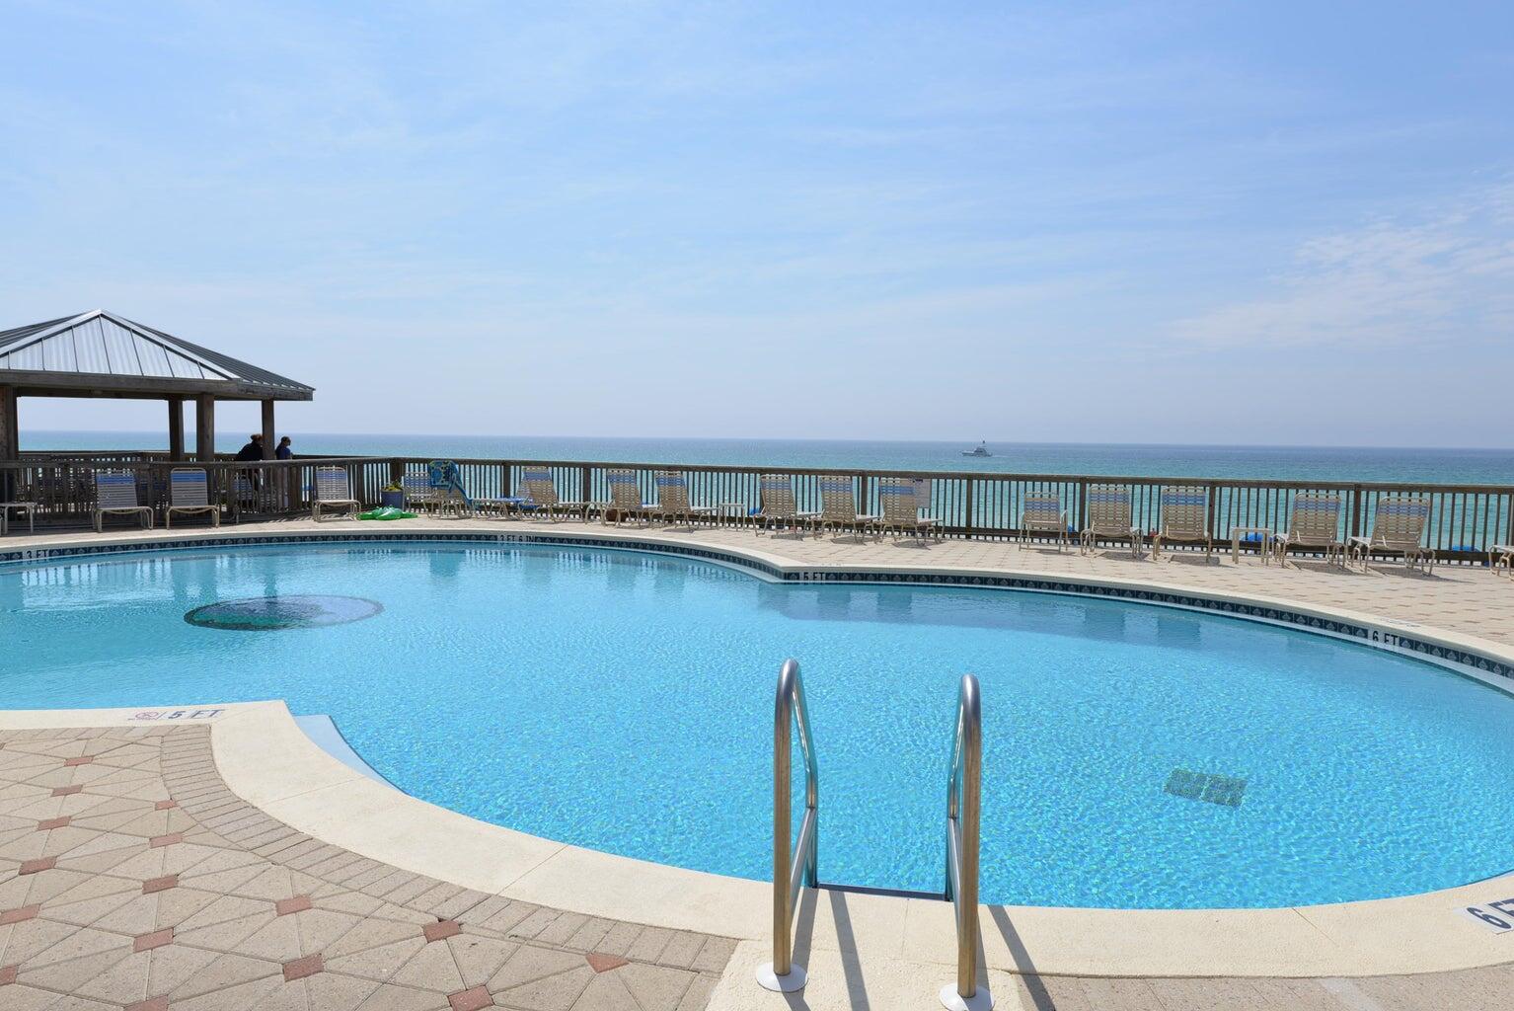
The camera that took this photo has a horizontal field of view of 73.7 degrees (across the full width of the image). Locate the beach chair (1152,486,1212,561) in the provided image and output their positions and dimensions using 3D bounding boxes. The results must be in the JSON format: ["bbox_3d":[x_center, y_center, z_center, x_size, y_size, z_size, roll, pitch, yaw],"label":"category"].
[{"bbox_3d":[5.657,0.219,13.460,0.690,0.950,1.280,2,4,21],"label":"beach chair"}]

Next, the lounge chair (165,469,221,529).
[{"bbox_3d":[-9.011,-0.130,16.079,0.680,0.910,1.380,-2,4,-31],"label":"lounge chair"}]

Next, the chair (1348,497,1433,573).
[{"bbox_3d":[7.741,0.339,12.346,0.680,0.910,1.360,2,4,20],"label":"chair"}]

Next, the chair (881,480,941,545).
[{"bbox_3d":[2.305,0.056,15.208,0.690,0.965,1.260,3,4,28],"label":"chair"}]

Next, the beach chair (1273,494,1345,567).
[{"bbox_3d":[6.978,0.297,12.735,0.690,0.920,1.340,2,4,21],"label":"beach chair"}]

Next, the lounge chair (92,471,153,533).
[{"bbox_3d":[-10.046,-0.086,15.927,0.690,0.860,1.460,-2,5,-38],"label":"lounge chair"}]

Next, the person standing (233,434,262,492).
[{"bbox_3d":[-11.748,-0.932,23.318,0.500,1.470,0.650,4,5,40],"label":"person standing"}]

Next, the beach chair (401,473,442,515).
[{"bbox_3d":[-6.076,-0.195,18.219,0.580,0.830,0.660,1,4,-1],"label":"beach chair"}]

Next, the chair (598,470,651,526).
[{"bbox_3d":[-2.114,-0.155,17.636,0.690,0.960,1.300,2,4,20],"label":"chair"}]

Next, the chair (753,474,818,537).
[{"bbox_3d":[0.515,-0.002,15.793,0.680,0.940,1.400,2,4,24],"label":"chair"}]

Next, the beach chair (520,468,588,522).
[{"bbox_3d":[-3.583,-0.208,18.001,0.680,0.950,1.400,2,4,24],"label":"beach chair"}]

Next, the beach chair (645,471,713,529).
[{"bbox_3d":[-1.180,-0.099,16.912,0.680,0.940,1.400,2,4,24],"label":"beach chair"}]

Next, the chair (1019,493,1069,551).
[{"bbox_3d":[4.008,0.224,14.062,0.590,0.820,0.580,2,4,25],"label":"chair"}]

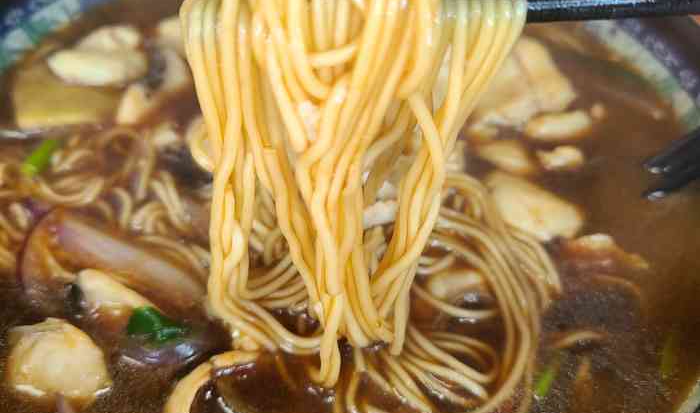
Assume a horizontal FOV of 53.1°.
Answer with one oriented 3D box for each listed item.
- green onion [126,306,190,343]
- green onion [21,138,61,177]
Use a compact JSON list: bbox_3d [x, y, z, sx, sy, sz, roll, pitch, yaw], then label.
[{"bbox_3d":[-0.047,0.029,0.172,0.014,0.005,0.007,10,49,6],"label":"green onion"},{"bbox_3d":[-0.093,-0.015,0.211,0.005,0.004,0.014,16,50,11],"label":"green onion"}]

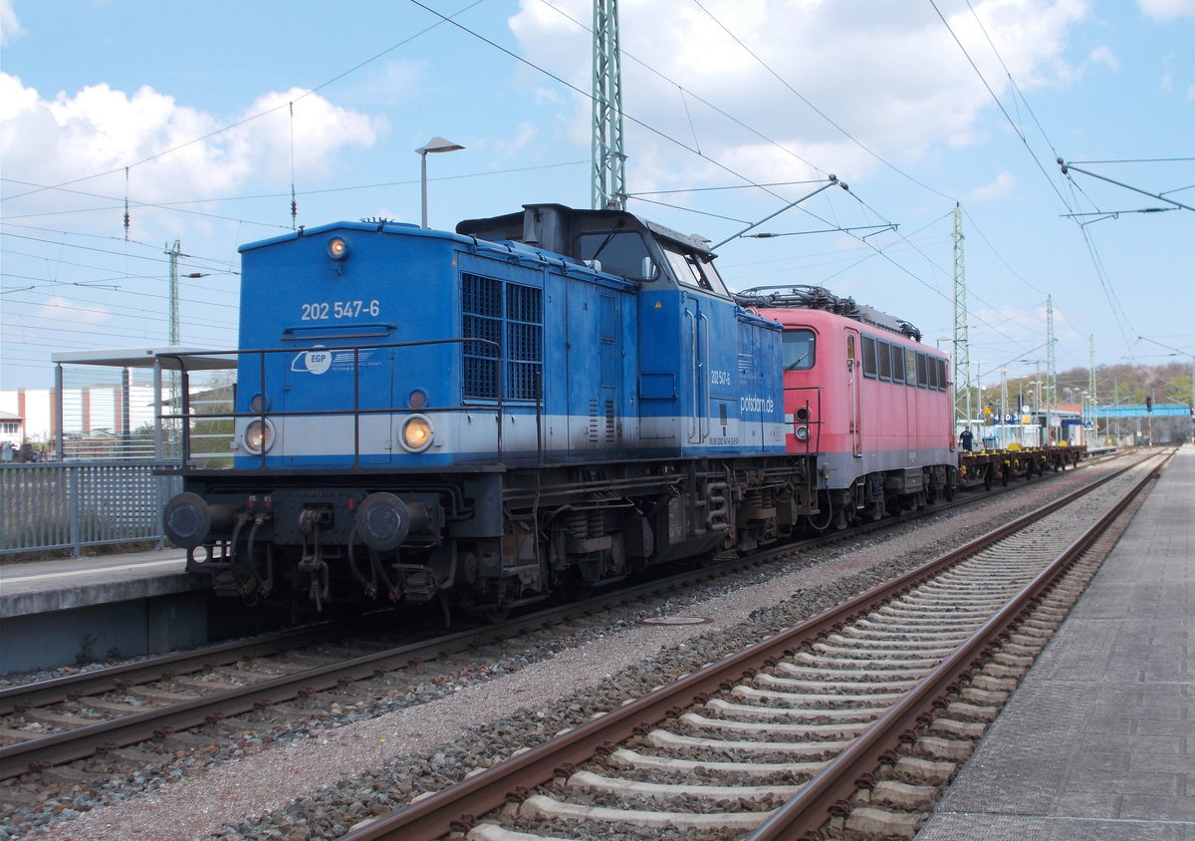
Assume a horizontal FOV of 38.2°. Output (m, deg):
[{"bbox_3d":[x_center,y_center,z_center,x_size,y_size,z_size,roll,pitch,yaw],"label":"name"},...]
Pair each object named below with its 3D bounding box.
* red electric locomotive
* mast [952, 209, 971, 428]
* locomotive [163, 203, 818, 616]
[{"bbox_3d":[4.770,-0.124,35.062,3.050,4.500,16.490,-1,-1,19],"label":"red electric locomotive"},{"bbox_3d":[19.233,-4.379,91.306,0.950,14.400,0.600,-1,-1,19],"label":"mast"},{"bbox_3d":[-0.207,-0.210,20.351,3.160,4.260,14.240,-1,-1,19],"label":"locomotive"}]

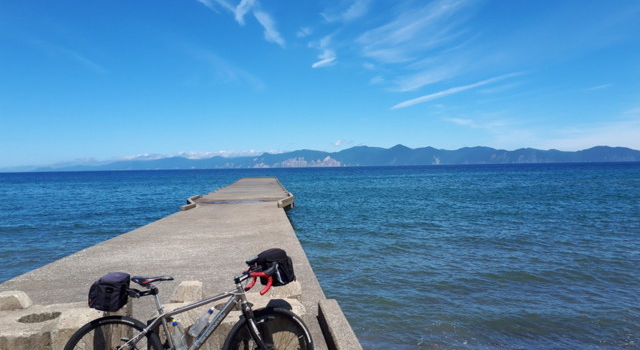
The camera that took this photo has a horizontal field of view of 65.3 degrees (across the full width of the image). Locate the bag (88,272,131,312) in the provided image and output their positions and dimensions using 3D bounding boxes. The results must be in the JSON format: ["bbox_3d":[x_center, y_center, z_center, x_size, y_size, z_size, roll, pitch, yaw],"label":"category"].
[{"bbox_3d":[-1.406,0.778,3.339,0.190,0.210,0.255,7,-6,-8],"label":"bag"}]

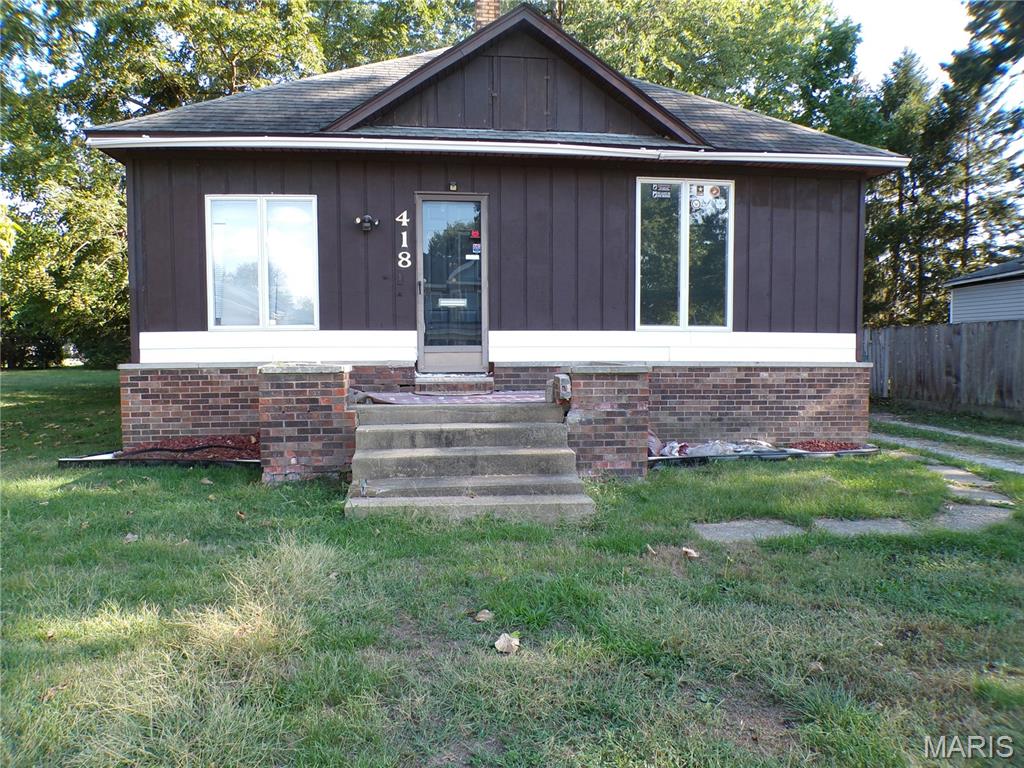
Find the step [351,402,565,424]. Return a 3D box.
[{"bbox_3d":[-0.483,0.260,6.581,1.897,0.175,0.380,0,3,-7],"label":"step"}]

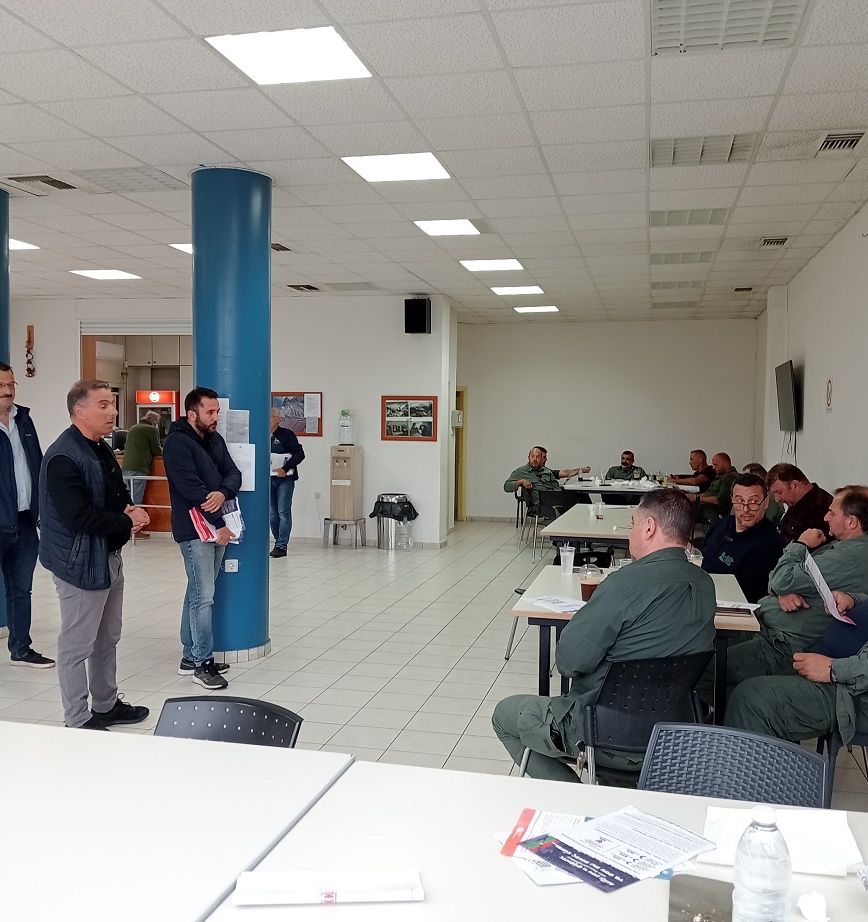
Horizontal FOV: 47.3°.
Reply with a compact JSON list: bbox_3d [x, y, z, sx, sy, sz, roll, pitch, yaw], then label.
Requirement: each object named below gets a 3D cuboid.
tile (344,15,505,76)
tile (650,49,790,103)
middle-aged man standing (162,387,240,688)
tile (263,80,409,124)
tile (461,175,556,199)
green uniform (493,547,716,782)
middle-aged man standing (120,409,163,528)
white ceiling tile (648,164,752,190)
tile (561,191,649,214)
[{"bbox_3d":[-0.022,-1.746,4.170,0.600,0.020,0.600,1,2,12],"label":"tile"},{"bbox_3d":[1.283,-1.749,4.504,0.600,0.020,0.600,1,2,12],"label":"tile"},{"bbox_3d":[-1.327,0.414,5.712,0.380,1.690,0.480,1,2,30],"label":"middle-aged man standing"},{"bbox_3d":[-0.480,-1.759,4.868,0.595,0.022,0.595,1,2,12],"label":"tile"},{"bbox_3d":[0.493,-1.805,6.496,0.595,0.022,0.595,1,2,12],"label":"tile"},{"bbox_3d":[0.560,0.792,3.220,0.570,1.020,0.680,-1,3,-37],"label":"green uniform"},{"bbox_3d":[-3.756,0.177,12.756,0.520,1.650,0.480,1,2,23],"label":"middle-aged man standing"},{"bbox_3d":[1.665,-1.790,6.239,0.595,0.022,0.595,1,2,12],"label":"white ceiling tile"},{"bbox_3d":[1.232,-1.844,7.083,0.600,0.025,0.600,1,2,12],"label":"tile"}]

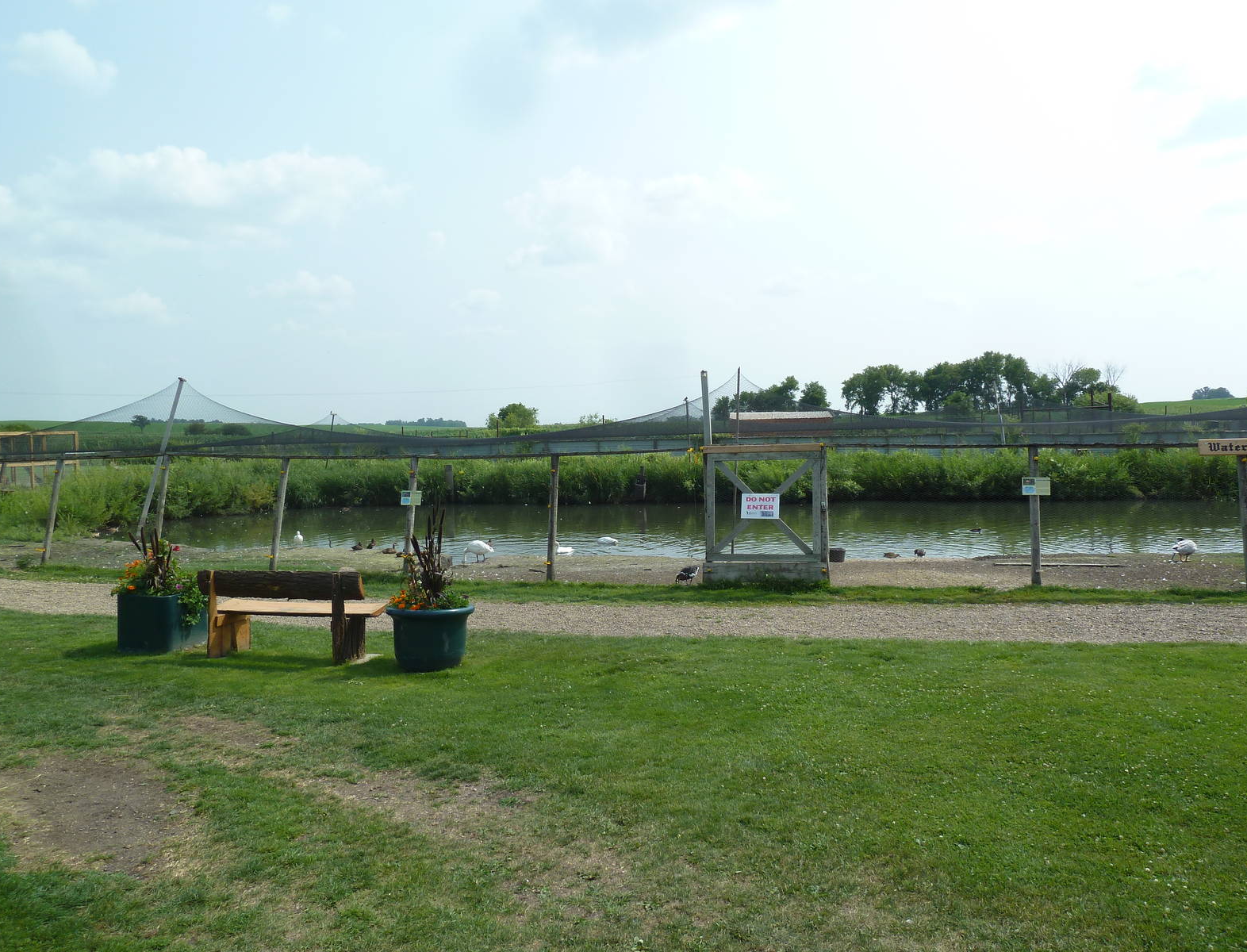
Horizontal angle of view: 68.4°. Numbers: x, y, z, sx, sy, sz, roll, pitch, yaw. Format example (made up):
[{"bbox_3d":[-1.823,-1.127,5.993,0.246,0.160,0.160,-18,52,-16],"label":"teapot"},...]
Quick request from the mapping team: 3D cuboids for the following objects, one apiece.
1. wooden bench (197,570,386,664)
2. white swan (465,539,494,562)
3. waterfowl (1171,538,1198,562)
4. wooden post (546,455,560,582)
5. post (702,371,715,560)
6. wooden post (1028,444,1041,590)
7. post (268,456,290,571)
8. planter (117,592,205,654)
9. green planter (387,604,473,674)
[{"bbox_3d":[-3.040,1.250,8.410,1.640,0.810,0.600,0,0,12],"label":"wooden bench"},{"bbox_3d":[-3.137,1.644,20.000,0.630,0.500,0.330,-1,0,6],"label":"white swan"},{"bbox_3d":[11.205,1.495,18.300,0.500,0.475,0.330,-1,0,-17],"label":"waterfowl"},{"bbox_3d":[-1.137,0.680,14.800,0.130,2.050,0.130,1,-2,0],"label":"wooden post"},{"bbox_3d":[1.323,-0.008,14.300,0.120,3.200,0.120,-2,-1,12],"label":"post"},{"bbox_3d":[6.106,0.588,13.600,0.137,2.100,0.137,-1,-2,0],"label":"wooden post"},{"bbox_3d":[-6.132,0.690,16.350,0.130,2.070,0.130,5,-4,0],"label":"post"},{"bbox_3d":[-4.480,1.405,9.040,0.580,0.520,0.620,0,0,12],"label":"planter"},{"bbox_3d":[-1.700,1.400,8.050,0.770,0.510,0.770,-1,0,0],"label":"green planter"}]

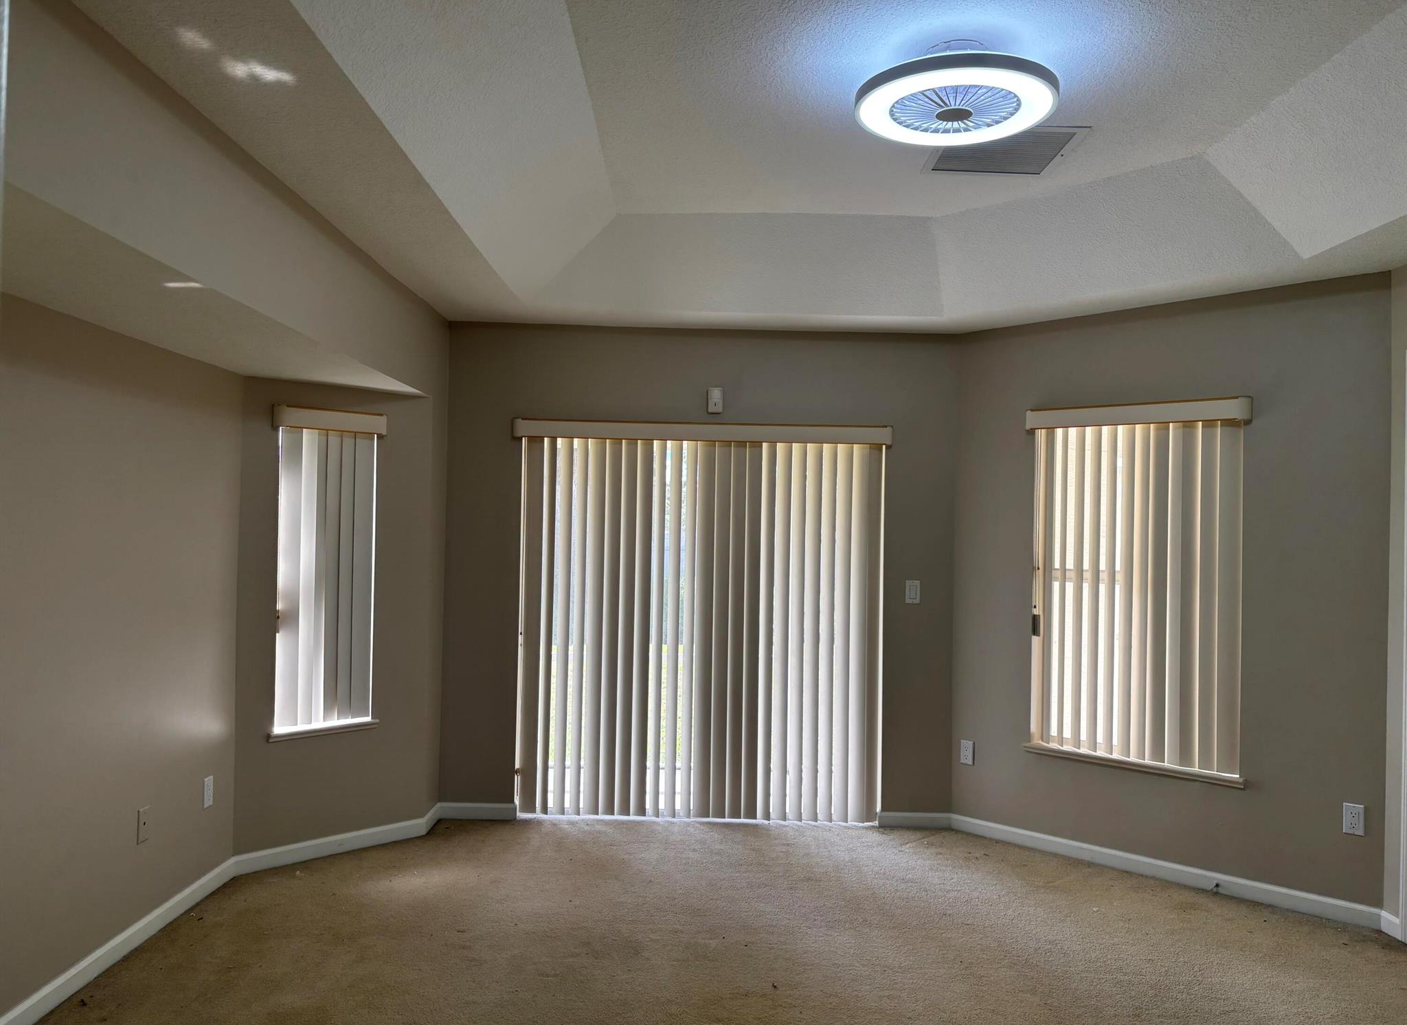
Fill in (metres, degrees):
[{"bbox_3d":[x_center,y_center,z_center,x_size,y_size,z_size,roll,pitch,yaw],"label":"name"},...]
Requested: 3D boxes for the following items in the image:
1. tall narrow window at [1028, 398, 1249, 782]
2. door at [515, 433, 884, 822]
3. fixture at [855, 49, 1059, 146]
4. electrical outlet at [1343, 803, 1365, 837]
[{"bbox_3d":[1.906,0.337,4.695,0.907,1.510,0.080,0,-1,43],"label":"tall narrow window"},{"bbox_3d":[-0.007,0.574,5.302,1.822,1.921,0.080,1,-1,-1],"label":"door"},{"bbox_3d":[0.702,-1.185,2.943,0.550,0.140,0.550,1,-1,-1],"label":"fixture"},{"bbox_3d":[2.501,1.182,4.065,0.071,0.115,0.012,0,-1,43],"label":"electrical outlet"}]

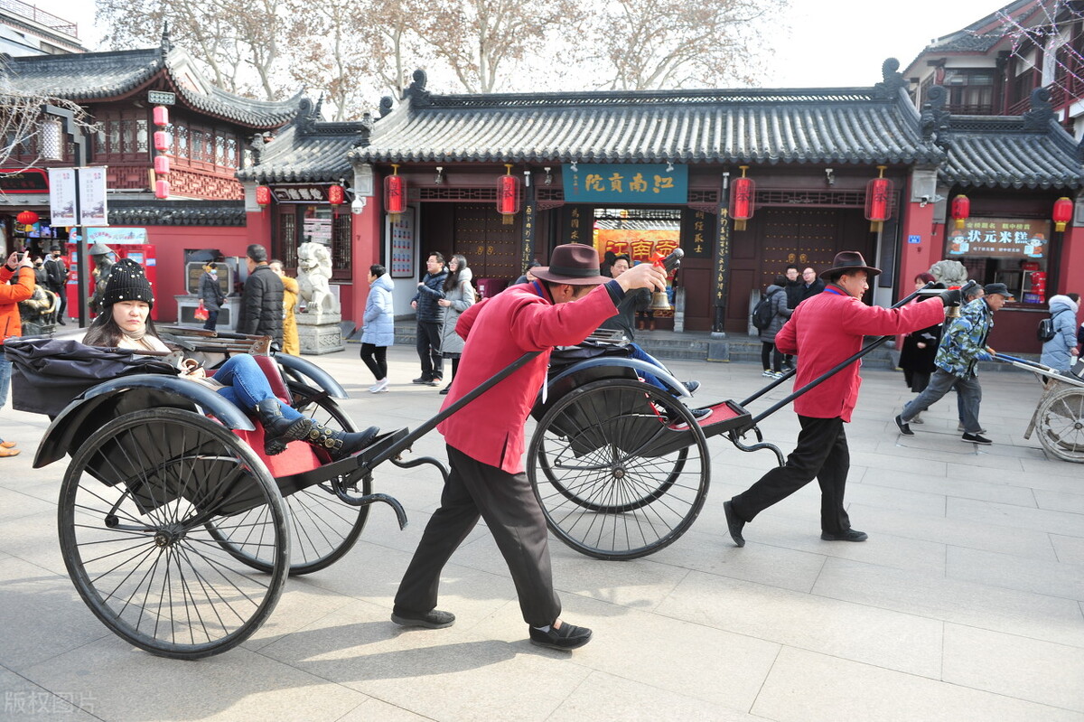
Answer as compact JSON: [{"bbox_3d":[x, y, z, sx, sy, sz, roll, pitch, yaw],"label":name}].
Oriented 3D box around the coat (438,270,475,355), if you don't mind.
[{"bbox_3d":[-1.026,-0.572,9.505,0.400,1.108,0.500,-3,9,-34],"label":"coat"}]

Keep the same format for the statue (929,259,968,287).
[{"bbox_3d":[6.110,-0.880,11.850,0.650,1.300,0.850,3,7,14],"label":"statue"}]

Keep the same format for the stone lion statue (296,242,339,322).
[{"bbox_3d":[-3.888,-1.348,13.500,0.580,1.373,0.780,3,7,14],"label":"stone lion statue"}]

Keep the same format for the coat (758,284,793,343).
[{"bbox_3d":[3.606,-0.734,12.038,0.400,0.916,0.500,-2,8,-25],"label":"coat"}]

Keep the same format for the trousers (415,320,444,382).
[{"bbox_3d":[-1.462,-0.151,10.213,0.330,0.830,0.400,-3,9,-34],"label":"trousers"}]

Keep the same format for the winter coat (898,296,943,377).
[{"bbox_3d":[4.450,-0.297,9.200,0.430,0.920,0.520,1,7,-6],"label":"winter coat"}]

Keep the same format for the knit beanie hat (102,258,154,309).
[{"bbox_3d":[-1.799,-0.338,3.400,0.200,0.220,0.220,-4,8,-38],"label":"knit beanie hat"}]

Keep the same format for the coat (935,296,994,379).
[{"bbox_3d":[4.209,-0.234,7.800,0.500,0.800,0.520,21,15,26],"label":"coat"}]

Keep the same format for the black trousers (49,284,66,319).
[{"bbox_3d":[-10.829,-1.352,17.502,0.400,0.848,0.420,7,9,36],"label":"black trousers"}]

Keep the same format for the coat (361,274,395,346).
[{"bbox_3d":[-2.033,-0.625,9.703,0.420,0.918,0.480,1,7,-2],"label":"coat"}]

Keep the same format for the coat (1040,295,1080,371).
[{"bbox_3d":[6.554,-0.343,9.900,0.430,0.960,0.500,1,7,-2],"label":"coat"}]

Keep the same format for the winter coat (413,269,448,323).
[{"bbox_3d":[-1.456,-0.856,10.300,0.420,0.740,0.550,-3,8,-37],"label":"winter coat"}]

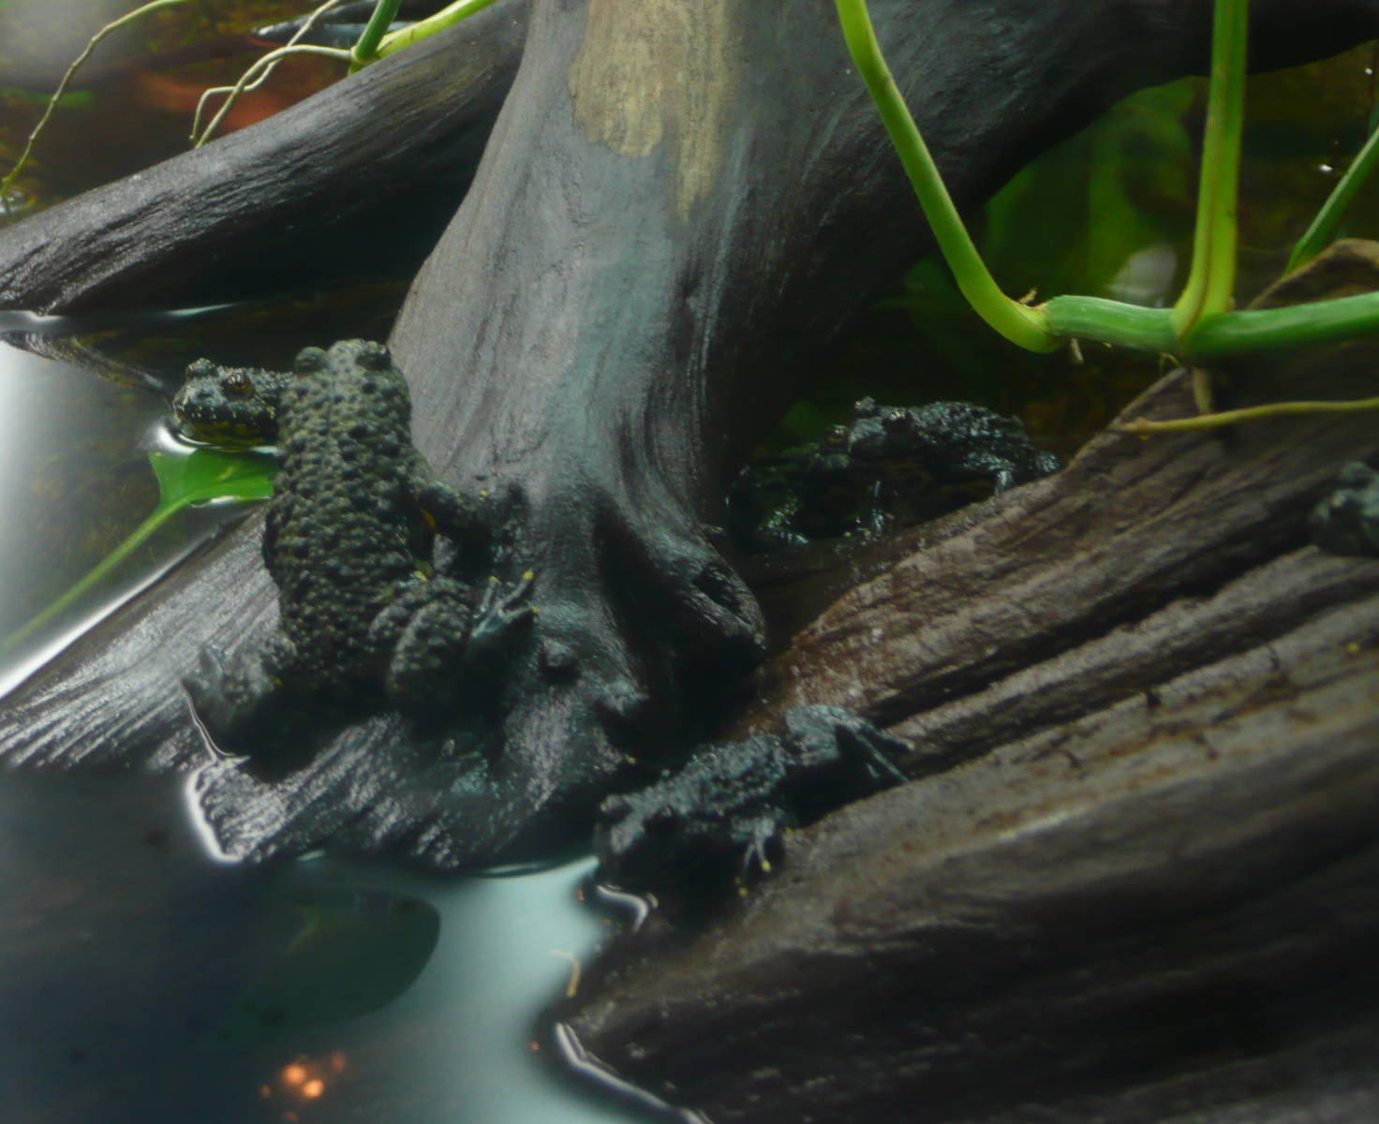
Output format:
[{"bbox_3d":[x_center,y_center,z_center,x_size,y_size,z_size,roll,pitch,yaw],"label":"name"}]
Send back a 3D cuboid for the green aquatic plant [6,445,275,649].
[{"bbox_3d":[-0.077,-0.002,0.395,0.046,0.020,0.032,0,30,0],"label":"green aquatic plant"}]

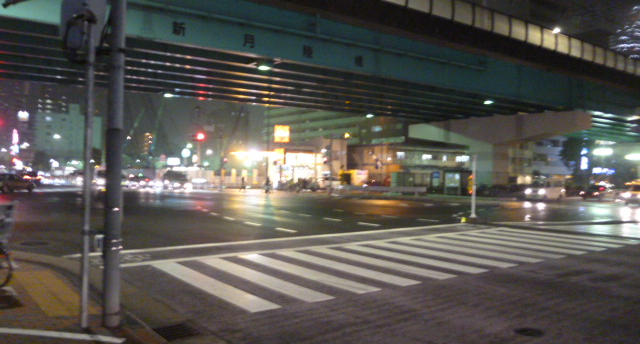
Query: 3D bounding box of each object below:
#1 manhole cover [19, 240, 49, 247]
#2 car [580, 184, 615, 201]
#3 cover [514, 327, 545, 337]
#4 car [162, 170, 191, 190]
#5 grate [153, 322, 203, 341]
[{"bbox_3d":[-6.714,1.694,12.189,0.620,0.040,0.620,1,0,0],"label":"manhole cover"},{"bbox_3d":[24.950,1.810,46.500,4.200,1.420,1.680,1,0,-43],"label":"car"},{"bbox_3d":[2.495,1.899,6.115,0.350,0.040,0.350,1,0,0],"label":"cover"},{"bbox_3d":[-12.200,0.730,44.000,1.700,1.680,4.300,1,0,-27],"label":"car"},{"bbox_3d":[-1.648,1.839,5.955,0.430,0.050,0.440,1,0,-36],"label":"grate"}]

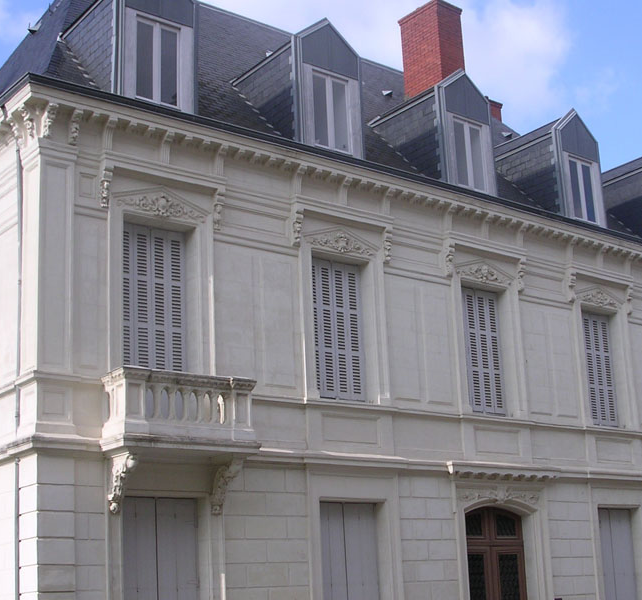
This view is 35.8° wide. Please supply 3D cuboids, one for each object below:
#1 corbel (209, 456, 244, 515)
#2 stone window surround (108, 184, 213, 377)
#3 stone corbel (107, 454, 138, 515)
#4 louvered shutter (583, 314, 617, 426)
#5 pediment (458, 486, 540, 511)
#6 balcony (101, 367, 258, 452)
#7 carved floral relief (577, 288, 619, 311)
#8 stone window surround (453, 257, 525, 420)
[{"bbox_3d":[-1.292,2.561,13.711,0.230,0.760,0.550,10,-19,-37],"label":"corbel"},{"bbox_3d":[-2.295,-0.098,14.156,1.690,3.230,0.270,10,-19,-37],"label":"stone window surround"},{"bbox_3d":[-2.570,2.376,12.868,0.200,0.744,0.546,8,-17,-35],"label":"stone corbel"},{"bbox_3d":[5.726,1.418,20.273,1.150,2.390,0.220,10,-19,-37],"label":"louvered shutter"},{"bbox_3d":[3.065,3.395,17.018,1.881,0.368,0.160,8,-17,-35],"label":"pediment"},{"bbox_3d":[-1.900,1.555,13.482,2.010,1.065,0.707,8,-17,-35],"label":"balcony"},{"bbox_3d":[5.610,-0.064,19.982,1.200,0.380,0.100,9,-19,-34],"label":"carved floral relief"},{"bbox_3d":[3.088,0.712,18.258,1.720,2.980,0.270,10,-19,-37],"label":"stone window surround"}]

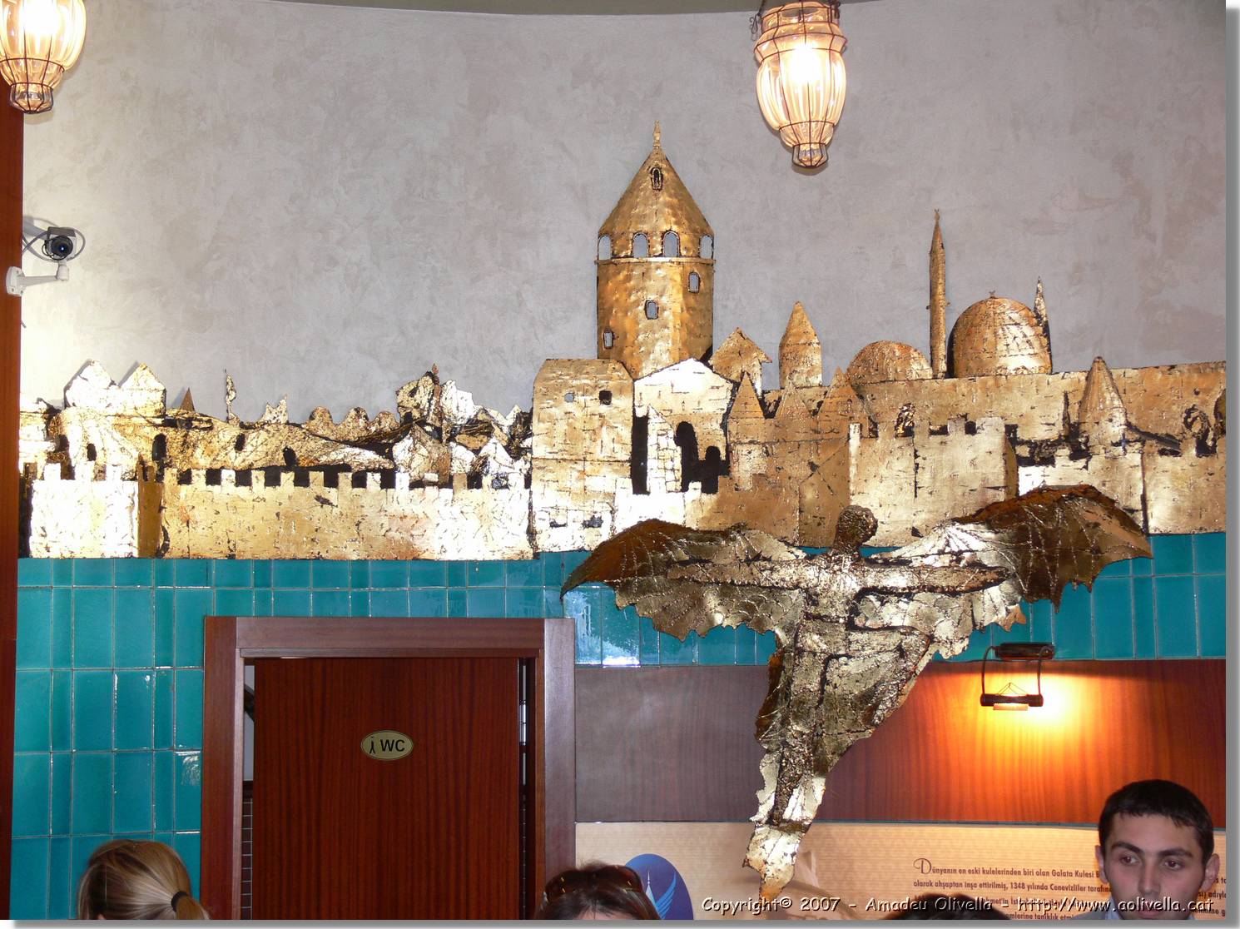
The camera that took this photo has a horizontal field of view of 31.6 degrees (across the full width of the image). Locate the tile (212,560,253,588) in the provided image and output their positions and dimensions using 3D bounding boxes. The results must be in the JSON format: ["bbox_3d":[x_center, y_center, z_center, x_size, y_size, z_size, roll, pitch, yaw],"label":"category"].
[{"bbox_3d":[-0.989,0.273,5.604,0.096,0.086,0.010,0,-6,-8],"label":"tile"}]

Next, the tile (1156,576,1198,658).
[{"bbox_3d":[1.357,0.374,5.335,0.096,0.200,0.010,-3,-6,21],"label":"tile"}]

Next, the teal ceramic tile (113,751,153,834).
[{"bbox_3d":[-1.215,0.819,5.469,0.095,0.198,0.009,1,-6,-12],"label":"teal ceramic tile"}]

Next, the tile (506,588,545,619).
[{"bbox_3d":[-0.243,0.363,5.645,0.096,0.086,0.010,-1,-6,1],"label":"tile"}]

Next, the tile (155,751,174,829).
[{"bbox_3d":[-1.148,0.822,5.511,0.050,0.200,0.010,1,-6,-11],"label":"tile"}]

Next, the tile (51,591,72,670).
[{"bbox_3d":[-1.403,0.414,5.509,0.049,0.200,0.010,1,-6,-14],"label":"tile"}]

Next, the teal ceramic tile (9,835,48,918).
[{"bbox_3d":[-1.468,1.026,5.429,0.096,0.200,0.010,1,-6,-14],"label":"teal ceramic tile"}]

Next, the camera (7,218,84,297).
[{"bbox_3d":[-1.383,-0.495,5.250,0.180,0.175,0.180,1,6,-18],"label":"camera"}]

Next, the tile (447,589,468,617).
[{"bbox_3d":[-0.415,0.355,5.612,0.050,0.072,0.009,0,-6,-1],"label":"tile"}]

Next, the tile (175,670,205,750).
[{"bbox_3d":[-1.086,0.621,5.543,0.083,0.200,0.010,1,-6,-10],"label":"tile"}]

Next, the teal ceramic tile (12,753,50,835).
[{"bbox_3d":[-1.457,0.815,5.411,0.092,0.200,0.009,1,-6,-15],"label":"teal ceramic tile"}]

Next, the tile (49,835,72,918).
[{"bbox_3d":[-1.393,1.029,5.448,0.049,0.200,0.010,1,-6,-14],"label":"tile"}]

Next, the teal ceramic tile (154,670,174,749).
[{"bbox_3d":[-1.151,0.619,5.530,0.050,0.200,0.010,1,-6,-11],"label":"teal ceramic tile"}]

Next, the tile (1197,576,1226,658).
[{"bbox_3d":[1.436,0.364,5.248,0.095,0.195,0.009,-3,-6,23],"label":"tile"}]

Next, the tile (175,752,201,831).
[{"bbox_3d":[-1.083,0.820,5.495,0.067,0.199,0.009,1,-6,-10],"label":"tile"}]

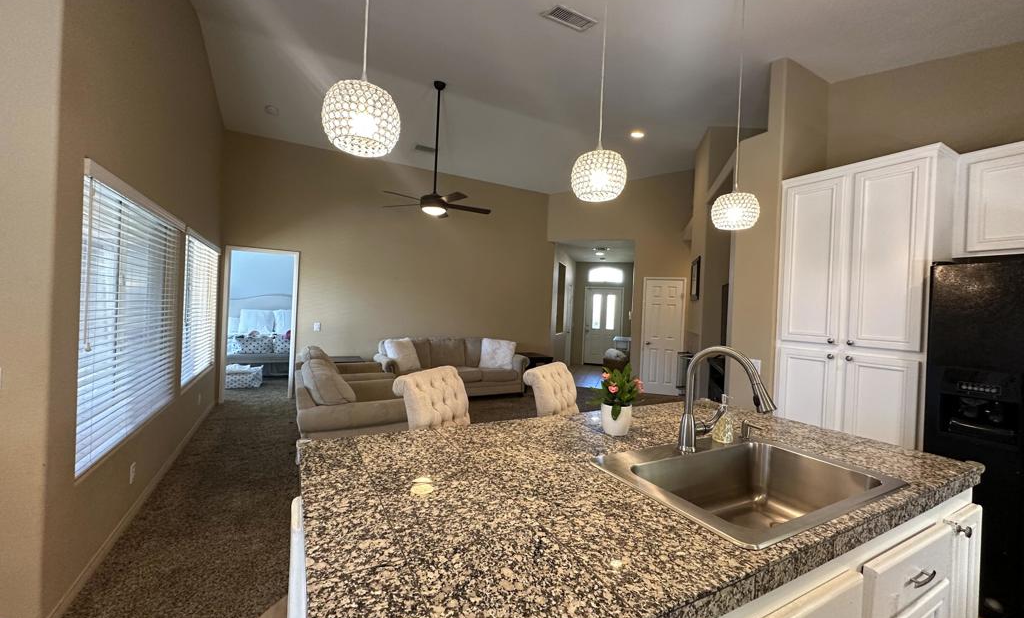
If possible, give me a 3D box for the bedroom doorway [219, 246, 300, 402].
[{"bbox_3d":[-3.515,0.225,5.806,0.880,2.120,0.140,2,0,-28],"label":"bedroom doorway"}]

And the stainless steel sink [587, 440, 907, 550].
[{"bbox_3d":[0.778,0.668,1.375,0.840,0.240,0.550,2,0,-28],"label":"stainless steel sink"}]

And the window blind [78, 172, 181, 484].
[{"bbox_3d":[-2.457,0.057,2.773,0.060,1.440,1.900,2,0,-28],"label":"window blind"}]

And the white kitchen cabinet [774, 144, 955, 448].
[{"bbox_3d":[2.435,0.292,2.861,0.620,2.450,0.850,2,0,-28],"label":"white kitchen cabinet"}]

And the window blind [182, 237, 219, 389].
[{"bbox_3d":[-3.446,0.002,4.625,0.060,1.460,1.870,2,0,-28],"label":"window blind"}]

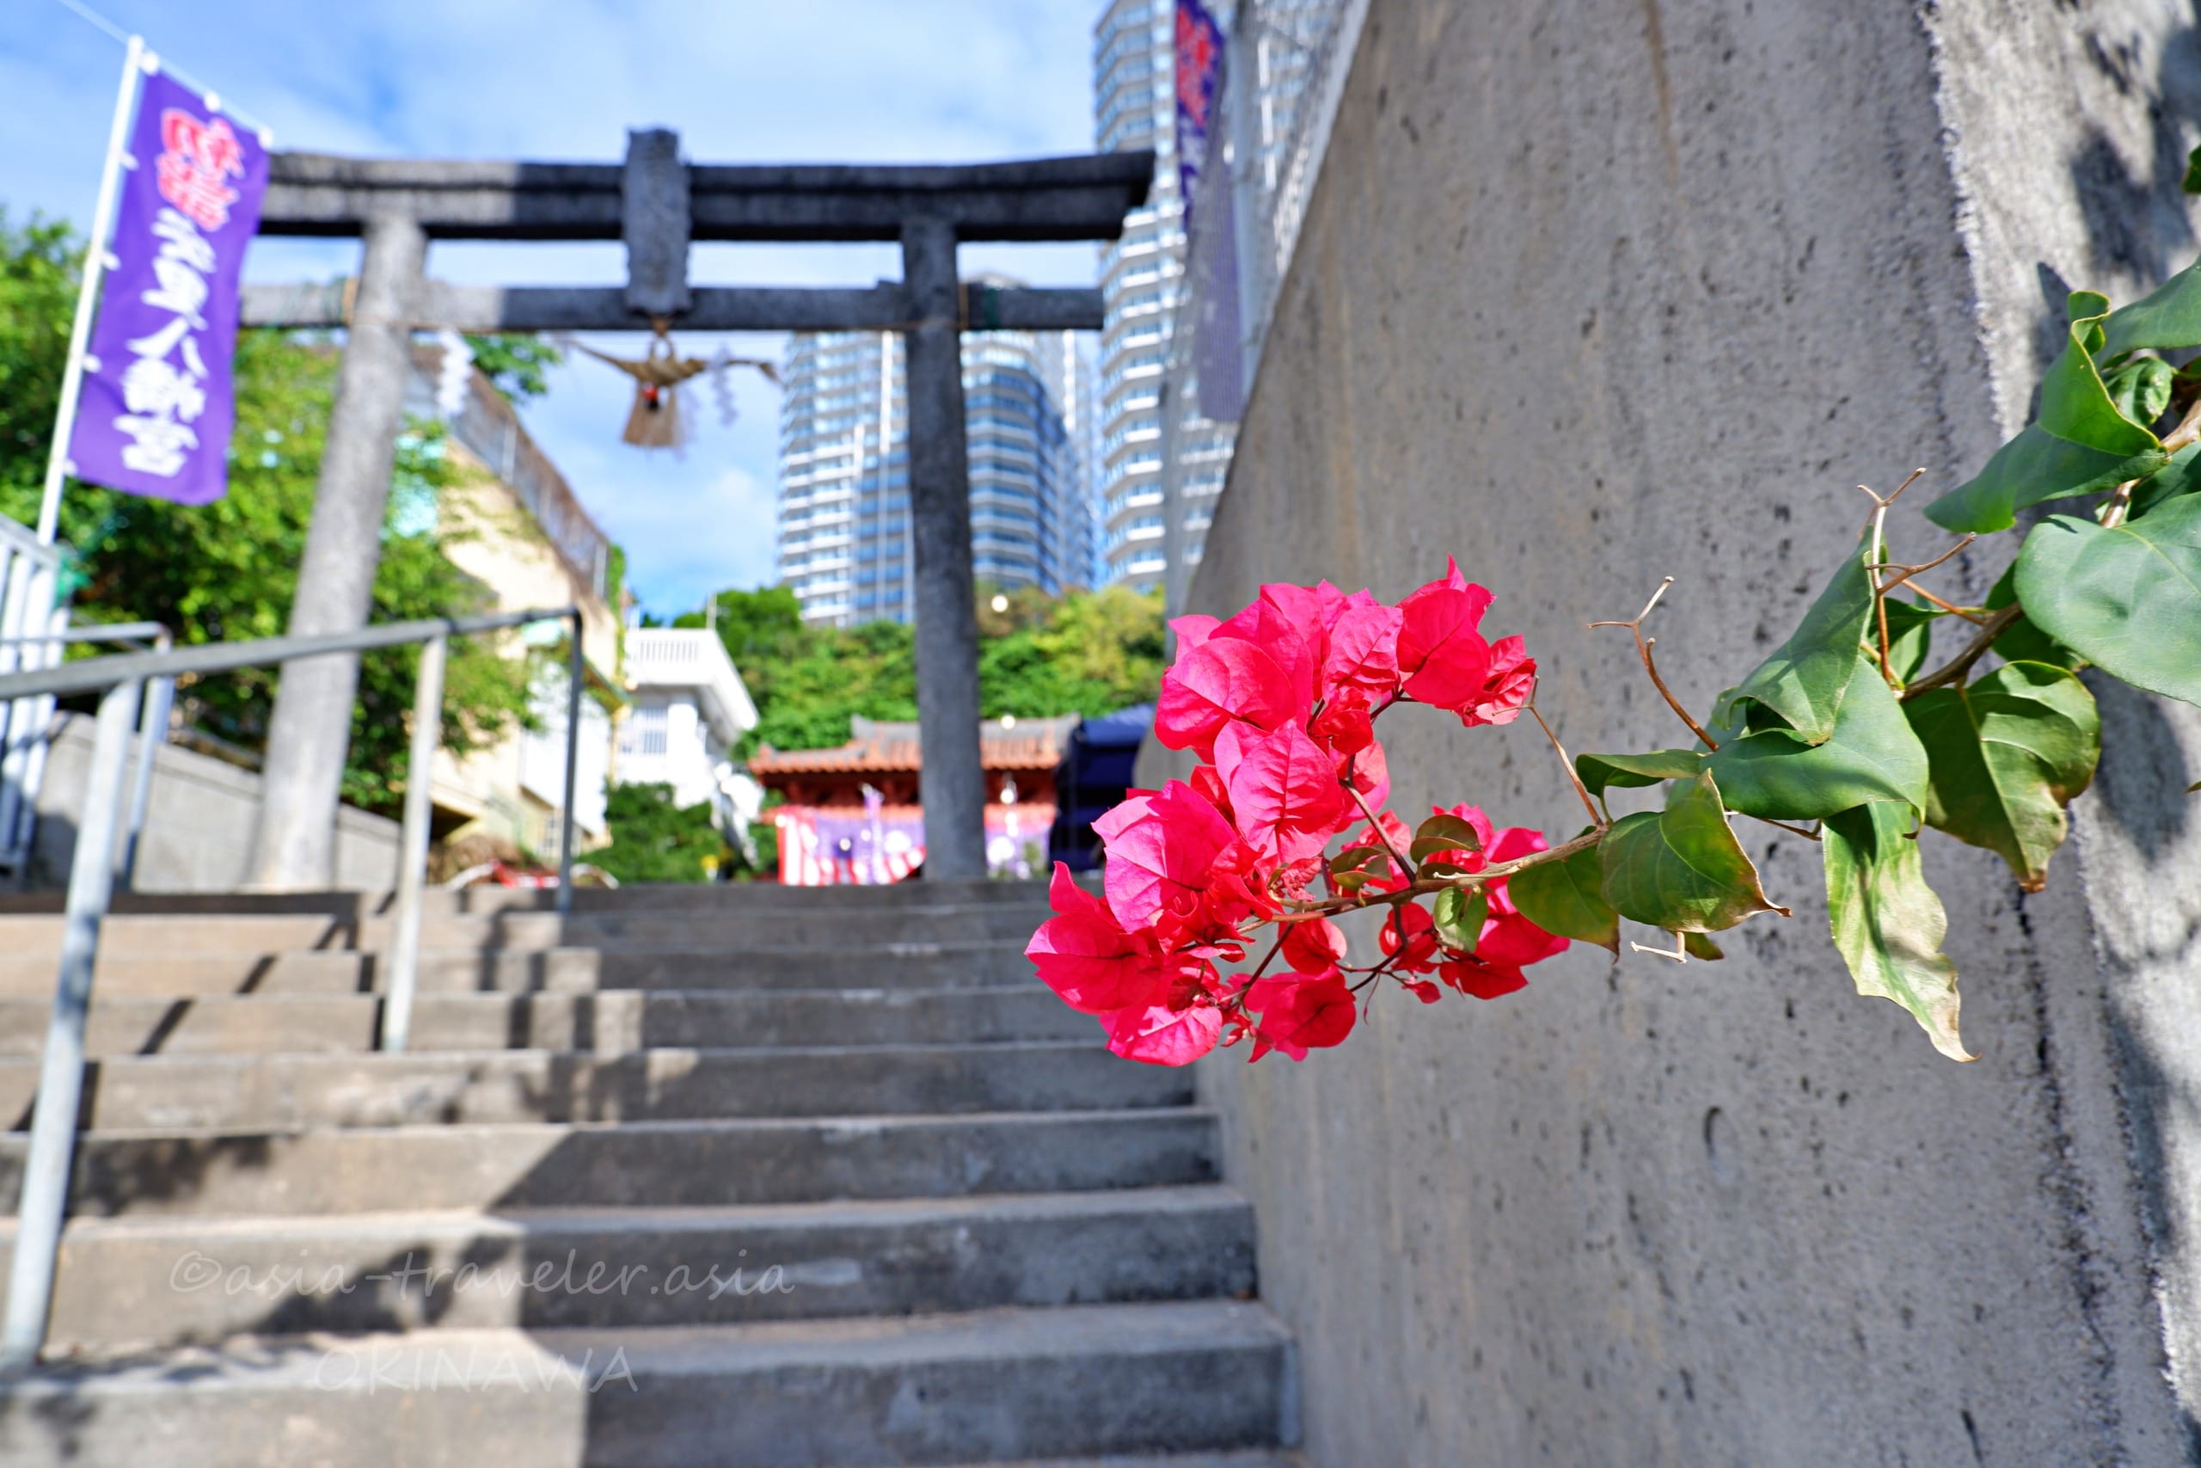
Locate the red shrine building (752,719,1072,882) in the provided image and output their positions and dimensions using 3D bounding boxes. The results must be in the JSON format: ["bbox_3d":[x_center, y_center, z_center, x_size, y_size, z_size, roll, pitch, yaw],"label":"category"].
[{"bbox_3d":[-2.542,2.324,26.430,7.000,5.500,5.800,-1,-13,-2],"label":"red shrine building"}]

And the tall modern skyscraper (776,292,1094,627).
[{"bbox_3d":[-22.955,-7.539,198.450,33.000,101.500,33.000,-5,-13,18],"label":"tall modern skyscraper"}]

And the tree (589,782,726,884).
[{"bbox_3d":[-5.988,2.184,18.994,1.900,3.000,1.800,-1,-13,-3],"label":"tree"}]

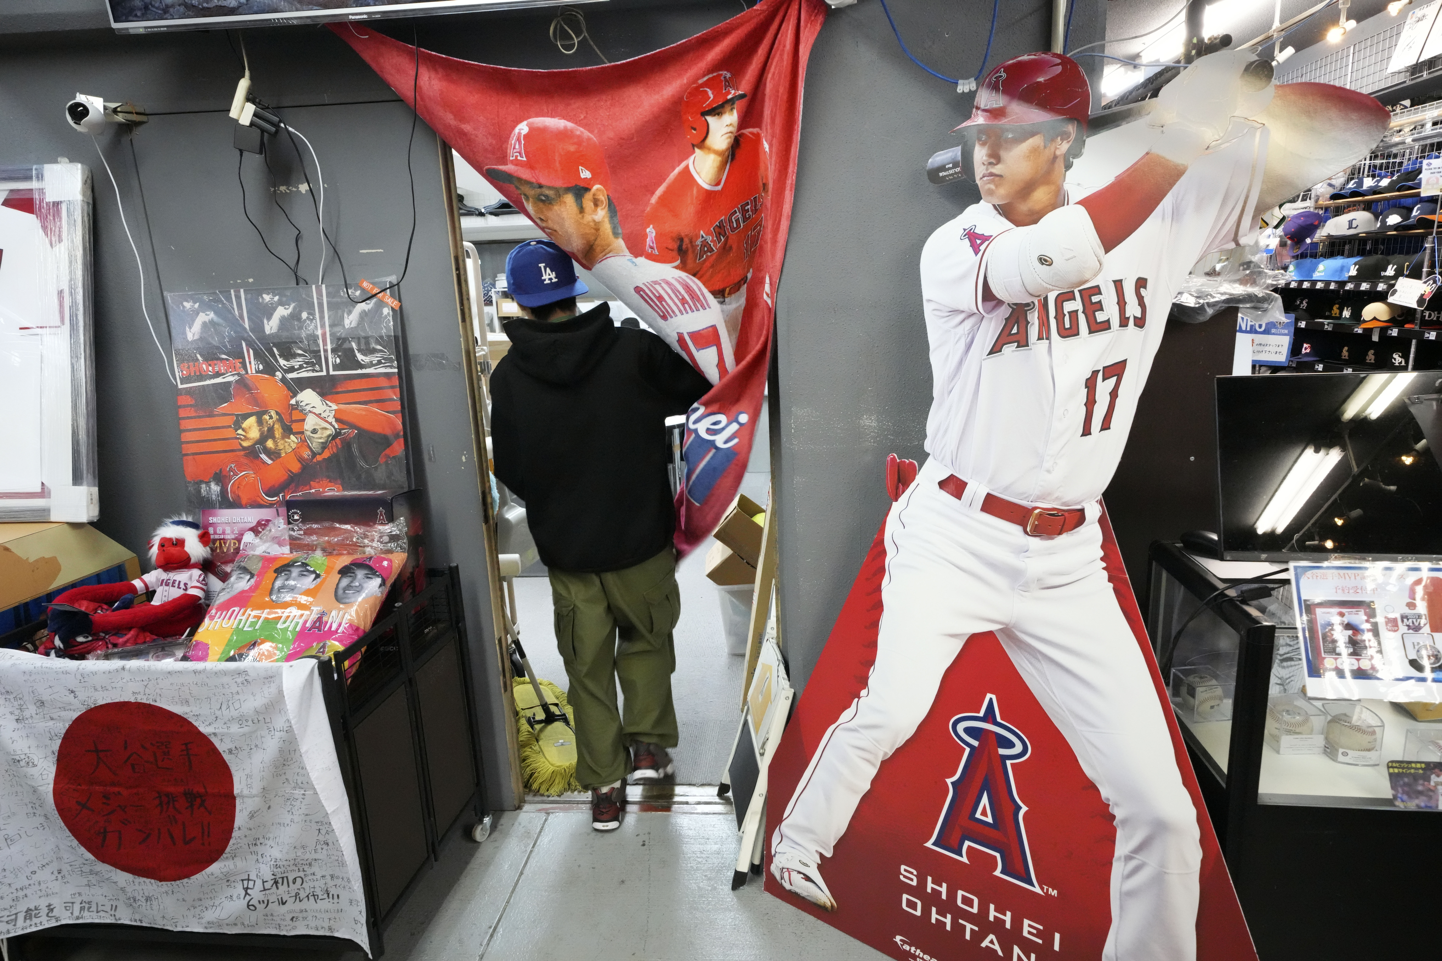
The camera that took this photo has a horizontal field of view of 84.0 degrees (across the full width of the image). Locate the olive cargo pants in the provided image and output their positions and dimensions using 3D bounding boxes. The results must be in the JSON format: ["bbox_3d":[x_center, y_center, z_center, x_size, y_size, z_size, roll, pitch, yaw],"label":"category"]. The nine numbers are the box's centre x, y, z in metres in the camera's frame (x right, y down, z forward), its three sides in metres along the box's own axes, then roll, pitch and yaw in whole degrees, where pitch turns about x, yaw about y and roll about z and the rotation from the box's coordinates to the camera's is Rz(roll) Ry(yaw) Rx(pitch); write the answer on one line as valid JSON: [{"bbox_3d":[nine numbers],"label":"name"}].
[{"bbox_3d":[-0.317,0.508,2.407,0.380,0.780,0.330,-3,13,0],"label":"olive cargo pants"}]

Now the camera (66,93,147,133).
[{"bbox_3d":[-1.530,-0.912,1.998,0.080,0.085,0.180,-3,13,-3],"label":"camera"}]

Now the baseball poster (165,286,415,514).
[{"bbox_3d":[-1.151,-0.181,2.158,0.605,0.670,0.030,-5,0,2],"label":"baseball poster"}]

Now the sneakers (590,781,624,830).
[{"bbox_3d":[-0.346,0.955,2.518,0.097,0.122,0.285,-3,13,-4],"label":"sneakers"}]

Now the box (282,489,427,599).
[{"bbox_3d":[-0.951,0.202,2.123,0.285,0.330,0.145,0,6,10],"label":"box"}]

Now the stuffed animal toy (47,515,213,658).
[{"bbox_3d":[-1.412,0.257,1.940,0.190,0.260,0.270,1,13,16],"label":"stuffed animal toy"}]

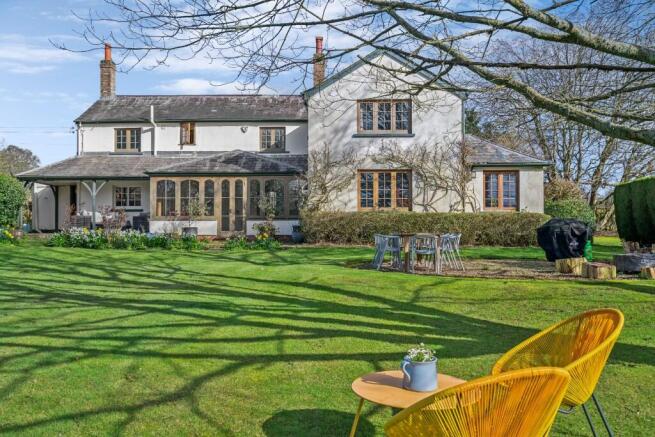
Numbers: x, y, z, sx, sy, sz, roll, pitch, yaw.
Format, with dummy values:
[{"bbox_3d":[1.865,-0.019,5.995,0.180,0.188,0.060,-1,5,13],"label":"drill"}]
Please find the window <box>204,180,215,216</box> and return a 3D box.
[{"bbox_3d":[-4.298,-0.729,23.200,0.379,1.348,0.100,0,0,0],"label":"window"}]

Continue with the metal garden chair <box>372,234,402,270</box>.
[{"bbox_3d":[1.280,0.720,13.550,0.570,0.760,0.560,0,0,0],"label":"metal garden chair"}]

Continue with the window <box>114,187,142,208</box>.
[{"bbox_3d":[-7.967,-0.841,25.500,1.101,0.861,0.120,0,0,0],"label":"window"}]

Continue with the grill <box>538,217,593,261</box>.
[{"bbox_3d":[5.768,0.548,15.500,1.300,1.100,0.680,0,0,12],"label":"grill"}]

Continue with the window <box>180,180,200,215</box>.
[{"bbox_3d":[-4.990,-0.729,23.200,0.747,1.330,0.100,0,0,0],"label":"window"}]

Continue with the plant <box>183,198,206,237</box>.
[{"bbox_3d":[-4.719,0.000,22.600,0.820,1.500,0.750,0,0,0],"label":"plant"}]

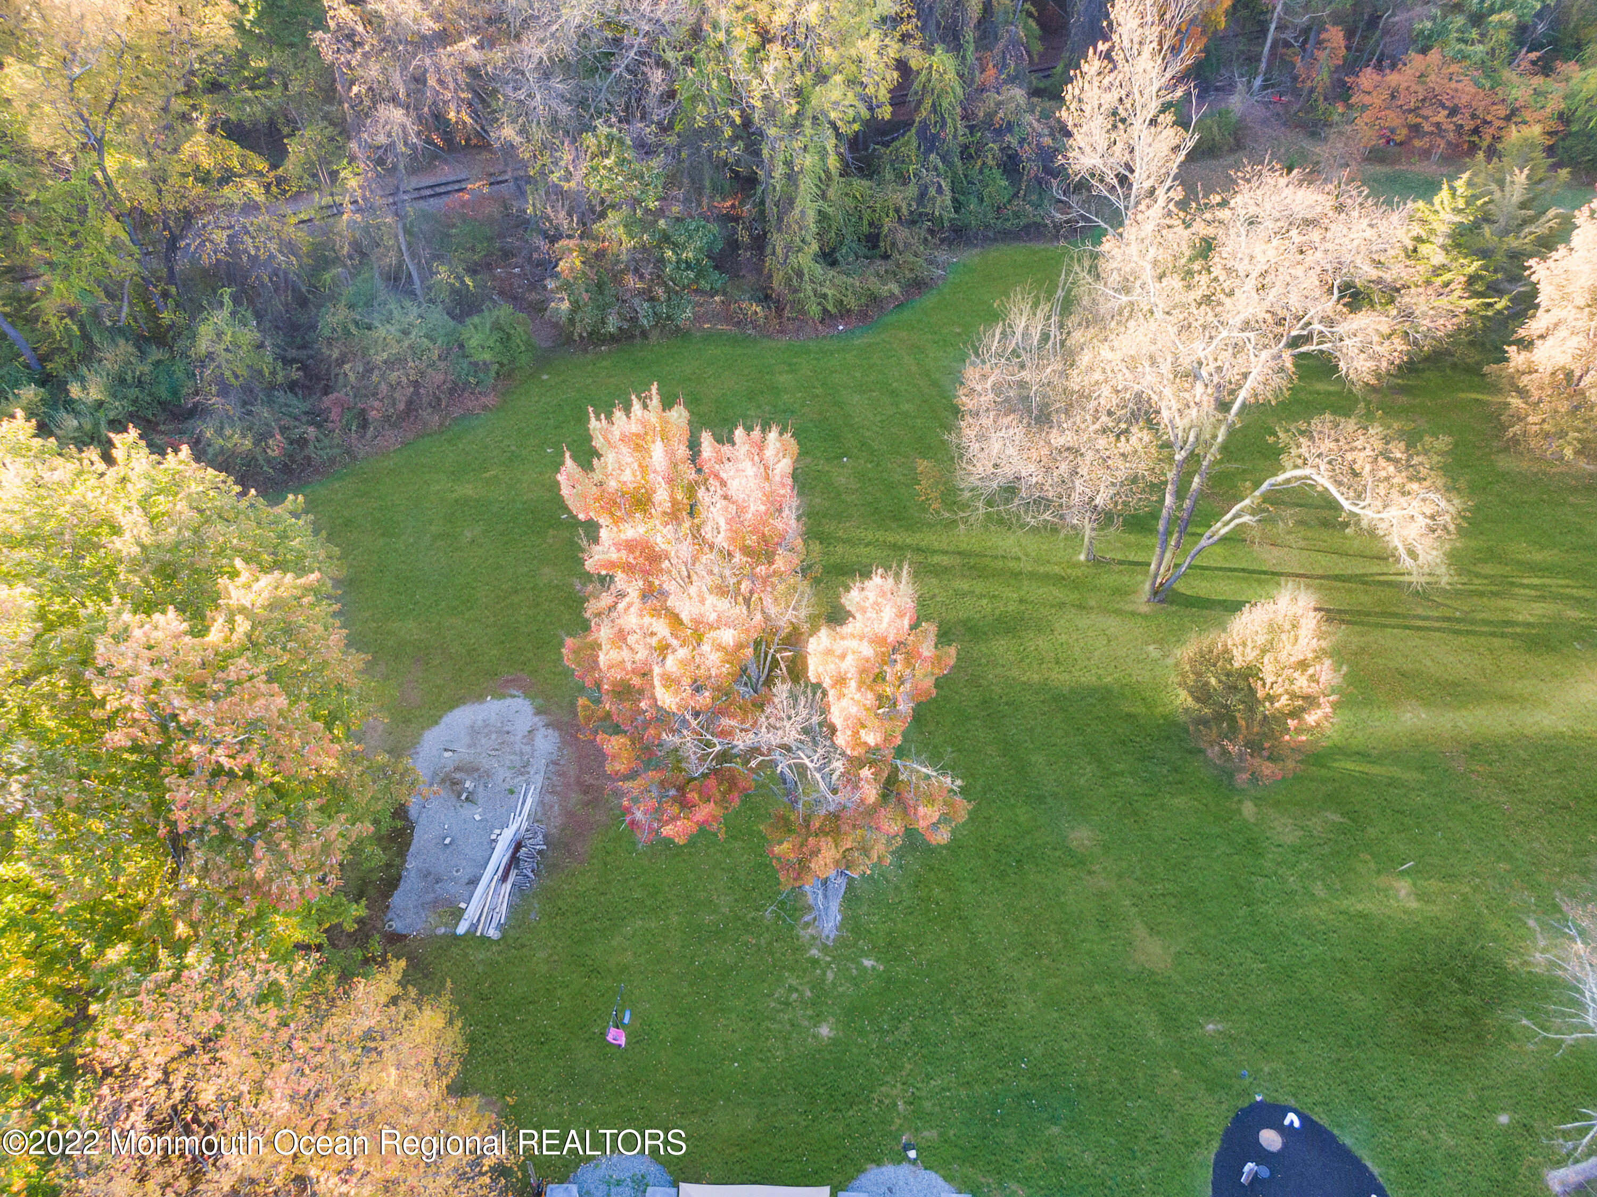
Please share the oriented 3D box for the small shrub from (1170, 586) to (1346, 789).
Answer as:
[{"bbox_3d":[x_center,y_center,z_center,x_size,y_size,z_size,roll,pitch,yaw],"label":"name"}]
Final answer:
[{"bbox_3d":[12.650,2.612,30.758,4.300,6.300,4.300,0,41,0],"label":"small shrub"}]

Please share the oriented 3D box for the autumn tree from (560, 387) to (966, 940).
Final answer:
[{"bbox_3d":[-0.500,2.589,23.848,8.200,15.400,7.200,0,41,0],"label":"autumn tree"}]

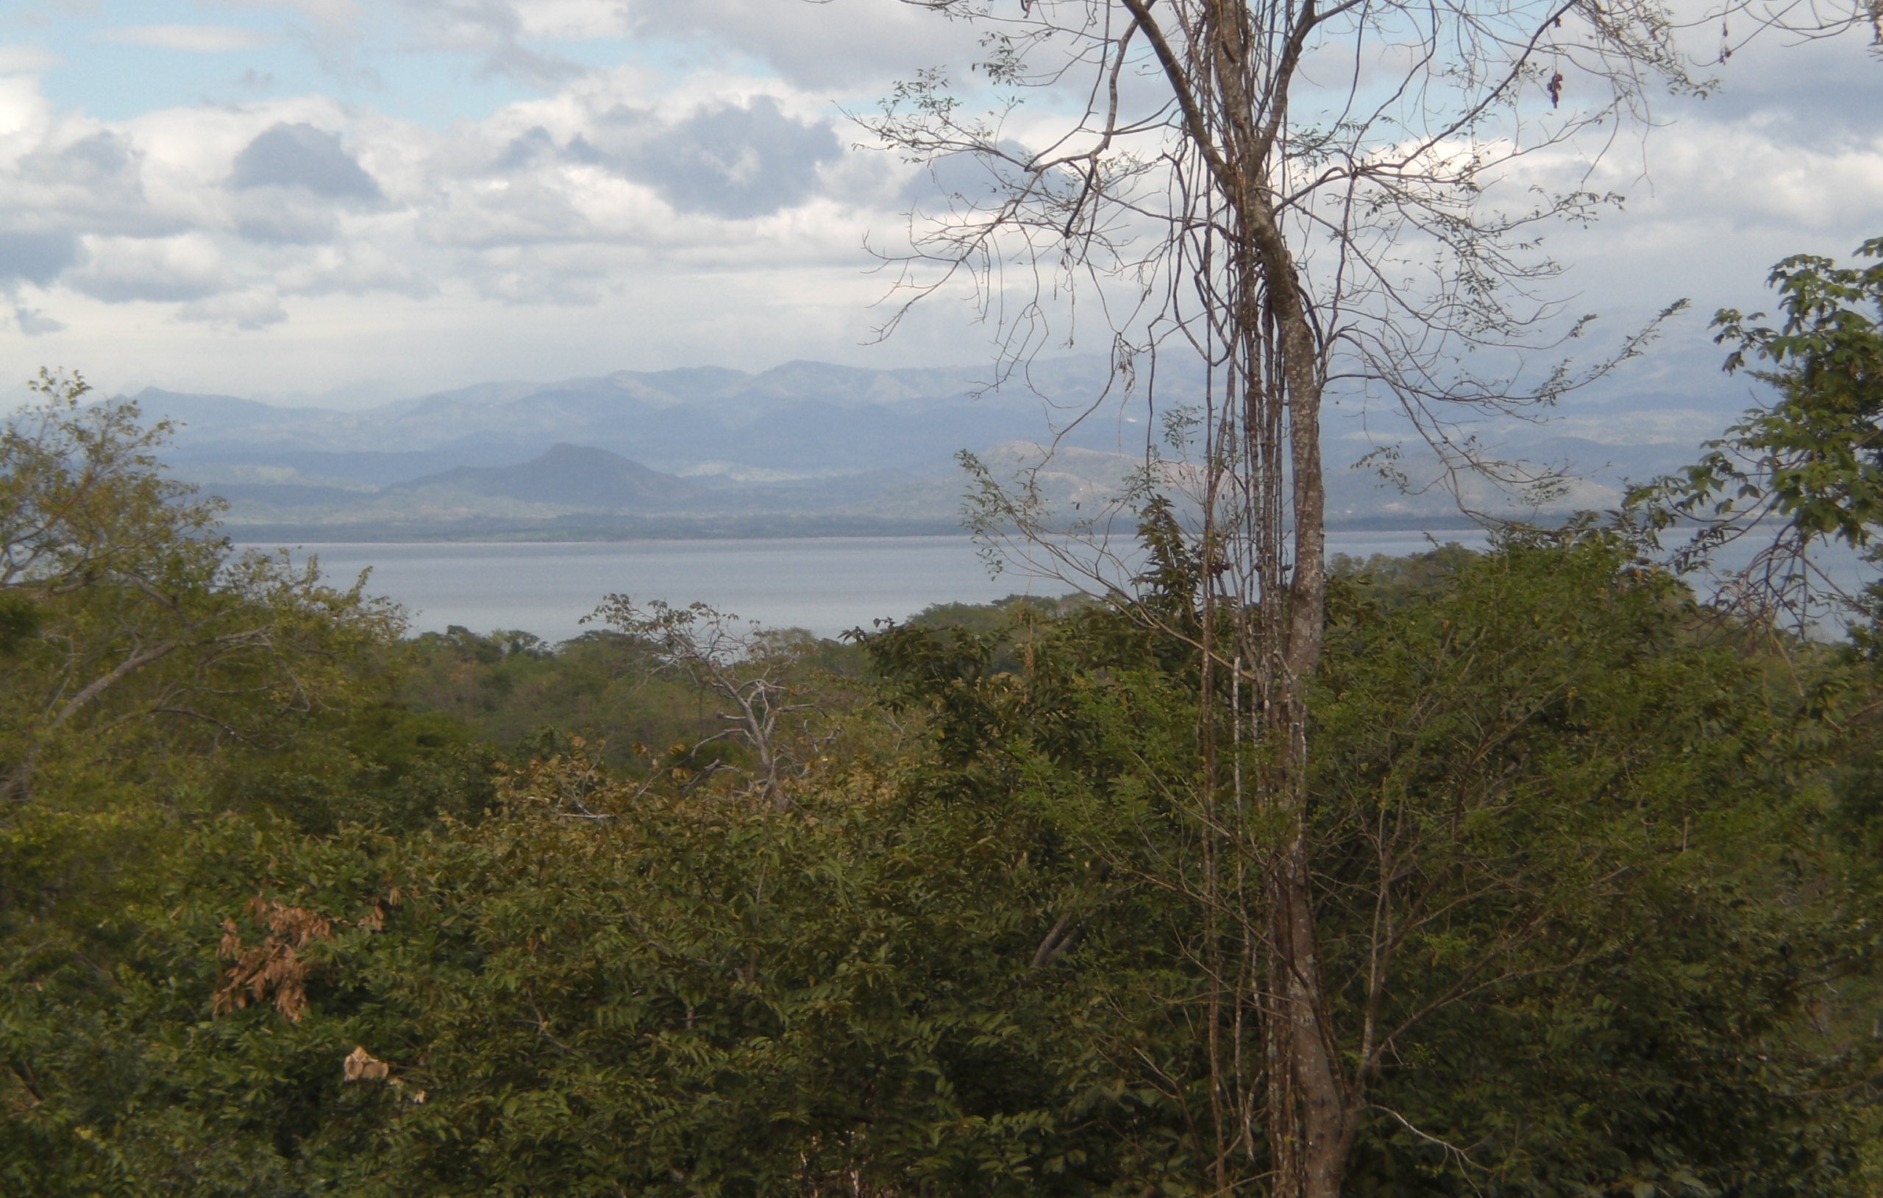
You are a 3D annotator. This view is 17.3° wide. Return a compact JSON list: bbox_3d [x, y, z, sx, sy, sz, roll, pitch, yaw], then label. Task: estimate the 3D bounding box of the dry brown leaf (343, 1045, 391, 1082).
[{"bbox_3d":[-2.968,2.395,32.000,0.250,0.190,0.130,0,1,-5],"label":"dry brown leaf"}]

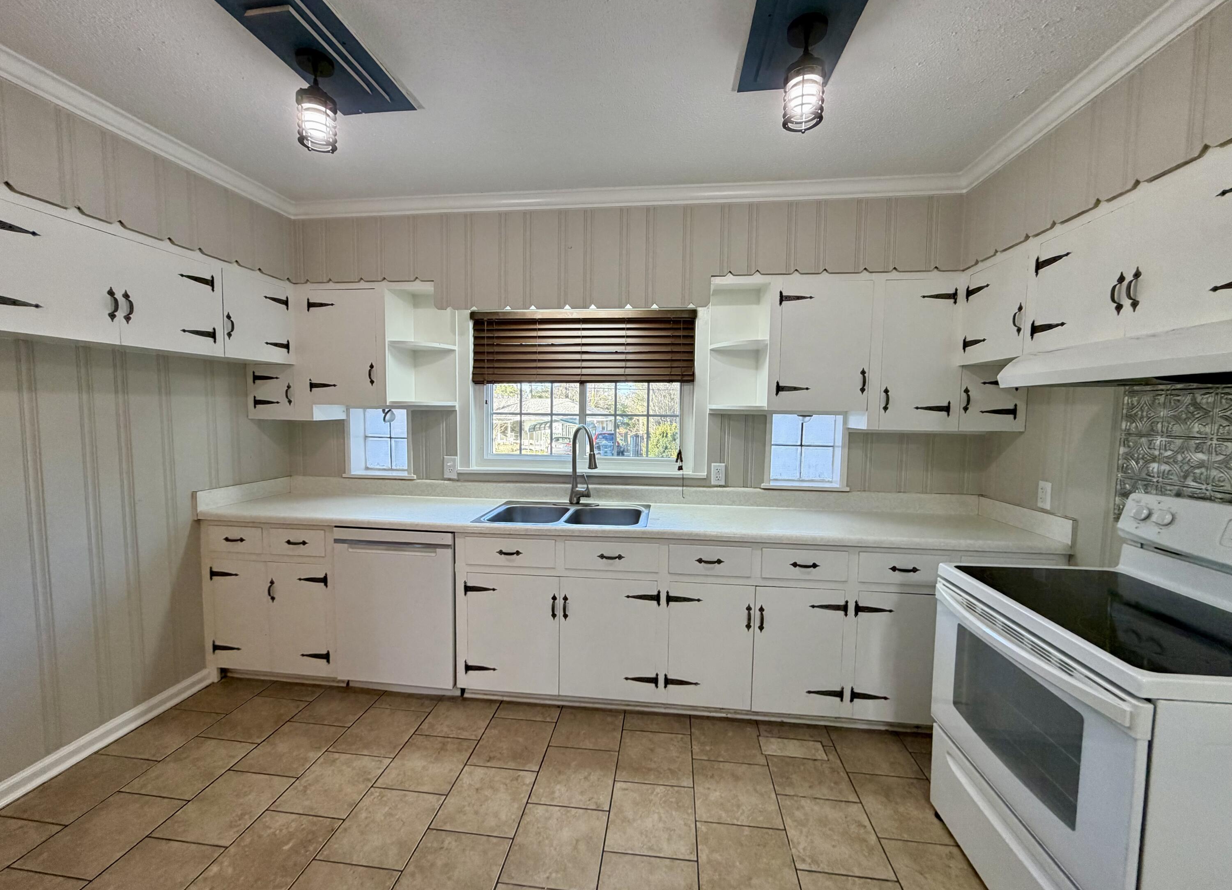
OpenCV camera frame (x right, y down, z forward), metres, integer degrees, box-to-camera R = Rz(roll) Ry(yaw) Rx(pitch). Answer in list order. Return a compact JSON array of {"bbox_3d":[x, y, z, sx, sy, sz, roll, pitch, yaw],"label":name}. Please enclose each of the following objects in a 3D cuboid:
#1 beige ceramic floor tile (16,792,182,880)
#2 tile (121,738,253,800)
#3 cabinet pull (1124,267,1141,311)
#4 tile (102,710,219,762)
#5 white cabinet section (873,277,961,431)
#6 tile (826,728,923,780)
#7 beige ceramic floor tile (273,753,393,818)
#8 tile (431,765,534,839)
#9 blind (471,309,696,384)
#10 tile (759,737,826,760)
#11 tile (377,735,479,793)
[{"bbox_3d":[-1.736,1.323,1.698,0.303,0.011,0.306,1,5,7],"label":"beige ceramic floor tile"},{"bbox_3d":[-1.699,1.299,2.006,0.302,0.010,0.304,1,5,7],"label":"tile"},{"bbox_3d":[1.465,-0.440,1.417,0.025,0.126,0.022,1,5,7],"label":"cabinet pull"},{"bbox_3d":[-1.985,1.280,2.200,0.304,0.010,0.305,1,5,7],"label":"tile"},{"bbox_3d":[1.426,-0.444,2.490,0.397,0.723,0.277,1,4,6],"label":"white cabinet section"},{"bbox_3d":[1.103,1.317,2.142,0.303,0.011,0.299,1,5,7],"label":"tile"},{"bbox_3d":[-1.089,1.311,1.931,0.303,0.011,0.306,1,5,7],"label":"beige ceramic floor tile"},{"bbox_3d":[-0.475,1.317,1.851,0.302,0.010,0.302,1,5,7],"label":"tile"},{"bbox_3d":[-0.199,-0.554,2.848,1.290,0.410,0.065,1,5,6],"label":"blind"},{"bbox_3d":[0.763,1.309,2.148,0.266,0.010,0.120,1,5,7],"label":"tile"},{"bbox_3d":[-0.765,1.305,2.045,0.303,0.011,0.306,1,5,7],"label":"tile"}]

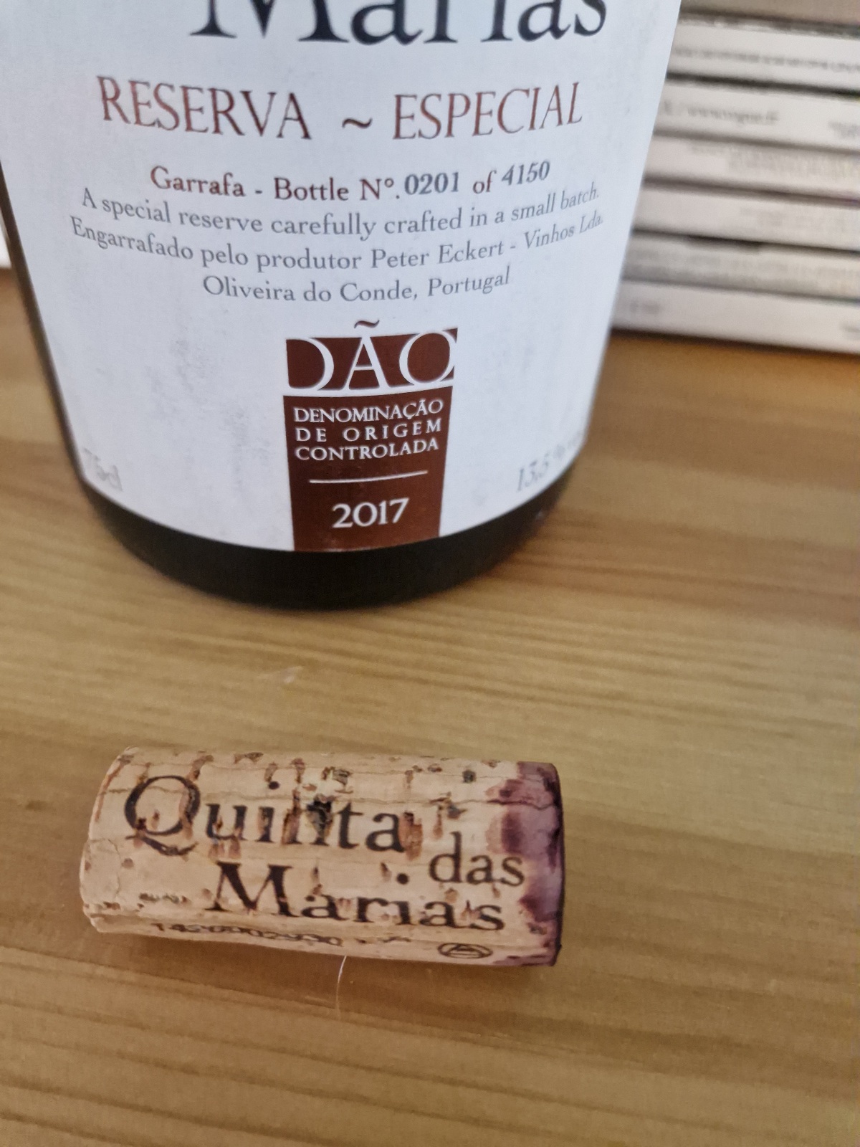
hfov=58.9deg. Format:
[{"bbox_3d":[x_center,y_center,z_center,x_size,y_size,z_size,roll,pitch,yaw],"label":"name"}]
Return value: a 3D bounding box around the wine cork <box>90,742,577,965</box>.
[{"bbox_3d":[-0.011,0.030,0.084,0.047,0.021,0.021,4,42,0],"label":"wine cork"}]

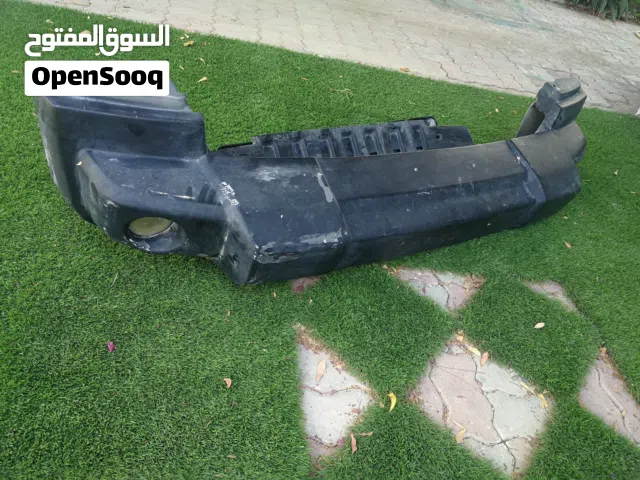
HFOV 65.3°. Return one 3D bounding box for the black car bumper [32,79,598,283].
[{"bbox_3d":[0.241,-0.256,1.417,1.793,0.348,0.571,-10,45,-31],"label":"black car bumper"}]

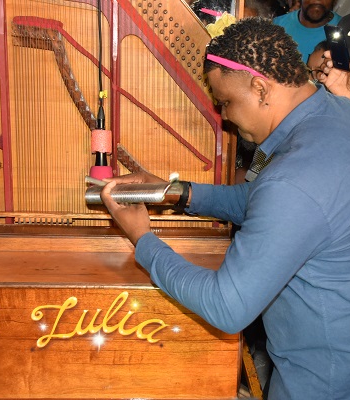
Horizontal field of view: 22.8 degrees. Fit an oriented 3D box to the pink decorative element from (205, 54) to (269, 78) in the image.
[{"bbox_3d":[0.158,-0.306,1.985,0.145,0.028,0.140,21,16,14],"label":"pink decorative element"}]

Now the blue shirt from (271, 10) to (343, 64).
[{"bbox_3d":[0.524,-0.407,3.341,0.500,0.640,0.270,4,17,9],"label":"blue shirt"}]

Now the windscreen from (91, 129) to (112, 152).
[{"bbox_3d":[-0.175,-0.141,2.060,0.047,0.055,0.047,1,17,0],"label":"windscreen"}]

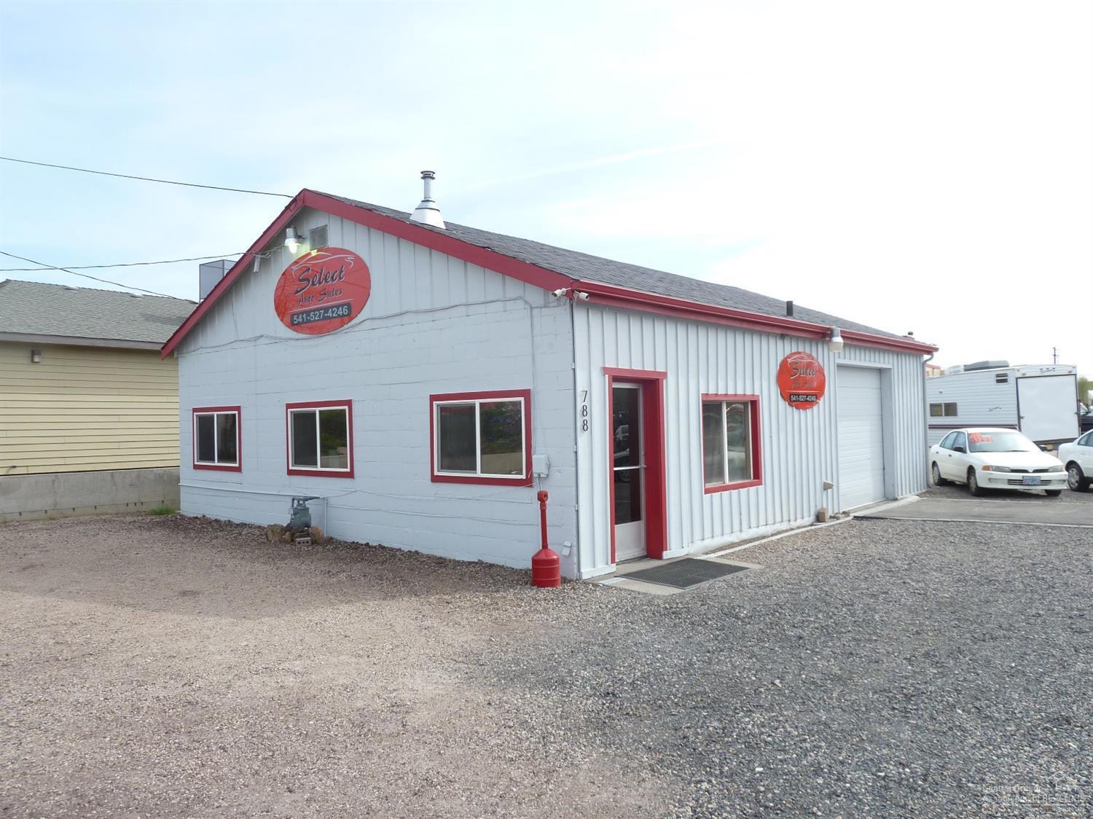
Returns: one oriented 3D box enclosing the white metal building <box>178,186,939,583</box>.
[{"bbox_3d":[0.683,-0.682,15.726,9.950,5.100,12.160,-2,-1,42],"label":"white metal building"}]

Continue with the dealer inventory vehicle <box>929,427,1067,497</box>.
[{"bbox_3d":[10.000,1.120,17.720,1.700,1.370,4.400,-1,-1,11],"label":"dealer inventory vehicle"}]

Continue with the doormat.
[{"bbox_3d":[1.495,1.753,8.487,0.835,0.020,1.388,0,1,42],"label":"doormat"}]

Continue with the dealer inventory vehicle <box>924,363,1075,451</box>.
[{"bbox_3d":[15.300,0.080,29.000,2.440,3.250,7.200,-1,-1,-16],"label":"dealer inventory vehicle"}]

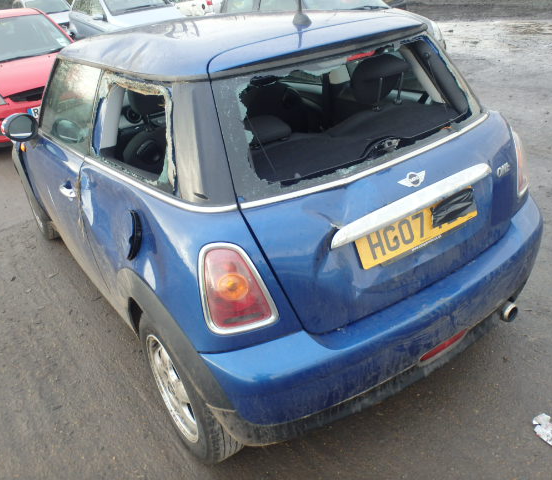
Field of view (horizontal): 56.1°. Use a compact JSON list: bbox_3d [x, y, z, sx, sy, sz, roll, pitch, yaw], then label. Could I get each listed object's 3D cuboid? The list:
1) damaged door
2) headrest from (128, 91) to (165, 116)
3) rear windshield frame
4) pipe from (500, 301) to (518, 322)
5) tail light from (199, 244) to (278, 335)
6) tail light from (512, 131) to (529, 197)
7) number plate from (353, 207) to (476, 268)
[{"bbox_3d":[-1.064,-0.377,2.681,0.200,1.020,1.180,-15,27,-30],"label":"damaged door"},{"bbox_3d":[-0.532,-0.638,2.297,0.260,0.170,0.110,-23,31,-26],"label":"headrest"},{"bbox_3d":[0.283,-0.443,1.696,1.060,0.390,0.085,-23,-9,-26],"label":"rear windshield frame"},{"bbox_3d":[0.928,0.283,2.099,0.075,0.075,0.080,-23,31,-26],"label":"pipe"},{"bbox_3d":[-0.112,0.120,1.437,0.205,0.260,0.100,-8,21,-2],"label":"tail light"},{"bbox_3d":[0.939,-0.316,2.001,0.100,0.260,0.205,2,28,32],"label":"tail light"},{"bbox_3d":[0.465,-0.050,1.661,0.520,0.111,0.015,-23,13,-26],"label":"number plate"}]

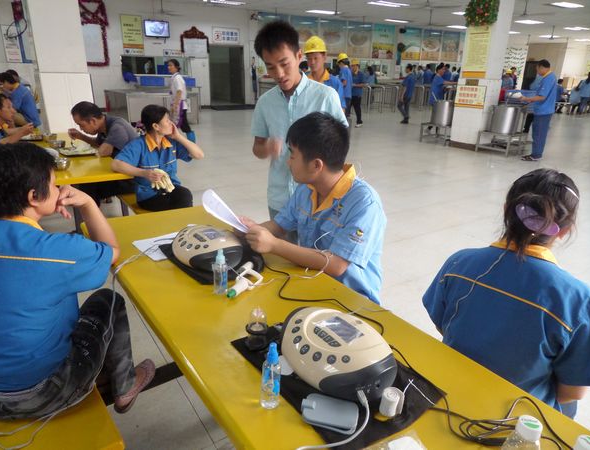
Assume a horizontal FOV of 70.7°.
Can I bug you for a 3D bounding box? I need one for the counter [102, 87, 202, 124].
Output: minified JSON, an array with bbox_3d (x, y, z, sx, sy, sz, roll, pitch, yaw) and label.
[{"bbox_3d":[-3.905,-3.210,11.389,1.950,0.830,1.750,-13,25,-34],"label":"counter"}]

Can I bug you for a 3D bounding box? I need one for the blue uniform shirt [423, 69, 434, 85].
[{"bbox_3d":[5.231,-5.807,16.300,0.420,0.640,0.260,-13,25,-34],"label":"blue uniform shirt"}]

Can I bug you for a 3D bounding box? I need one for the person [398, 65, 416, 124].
[{"bbox_3d":[3.307,-3.841,12.264,0.440,1.690,0.450,3,20,5],"label":"person"}]

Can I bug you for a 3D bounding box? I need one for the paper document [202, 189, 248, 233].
[{"bbox_3d":[-0.233,-0.026,1.504,0.040,0.260,0.190,-40,30,11],"label":"paper document"}]

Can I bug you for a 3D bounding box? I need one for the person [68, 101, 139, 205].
[{"bbox_3d":[-1.460,-0.317,3.201,0.650,1.170,0.520,-13,23,-33],"label":"person"}]

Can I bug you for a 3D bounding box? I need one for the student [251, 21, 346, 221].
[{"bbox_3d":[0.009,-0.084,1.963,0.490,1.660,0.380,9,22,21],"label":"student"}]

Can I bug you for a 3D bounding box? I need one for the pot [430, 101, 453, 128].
[{"bbox_3d":[3.256,-2.412,9.000,0.575,0.530,0.575,0,19,0],"label":"pot"}]

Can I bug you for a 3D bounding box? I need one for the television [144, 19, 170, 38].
[{"bbox_3d":[-5.260,-7.463,15.800,0.950,0.610,0.100,-13,23,-33],"label":"television"}]

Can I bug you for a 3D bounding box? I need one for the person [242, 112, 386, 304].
[{"bbox_3d":[0.051,0.244,1.475,0.620,1.220,0.500,-13,23,-33],"label":"person"}]

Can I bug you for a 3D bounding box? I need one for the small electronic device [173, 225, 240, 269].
[{"bbox_3d":[-0.312,0.063,1.482,0.243,0.112,0.255,-13,23,-33],"label":"small electronic device"}]

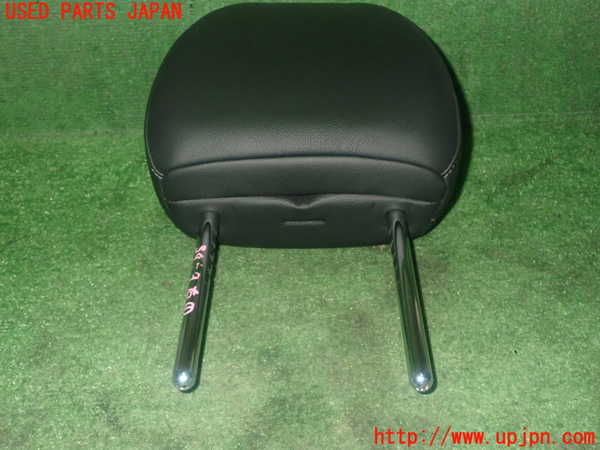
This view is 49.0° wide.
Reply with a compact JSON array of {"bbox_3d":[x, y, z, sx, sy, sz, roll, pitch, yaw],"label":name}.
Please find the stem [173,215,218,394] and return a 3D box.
[{"bbox_3d":[-0.073,0.048,0.476,0.014,0.014,0.170,1,40,0],"label":"stem"}]

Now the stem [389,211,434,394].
[{"bbox_3d":[0.078,0.048,0.477,0.014,0.014,0.170,1,40,0],"label":"stem"}]

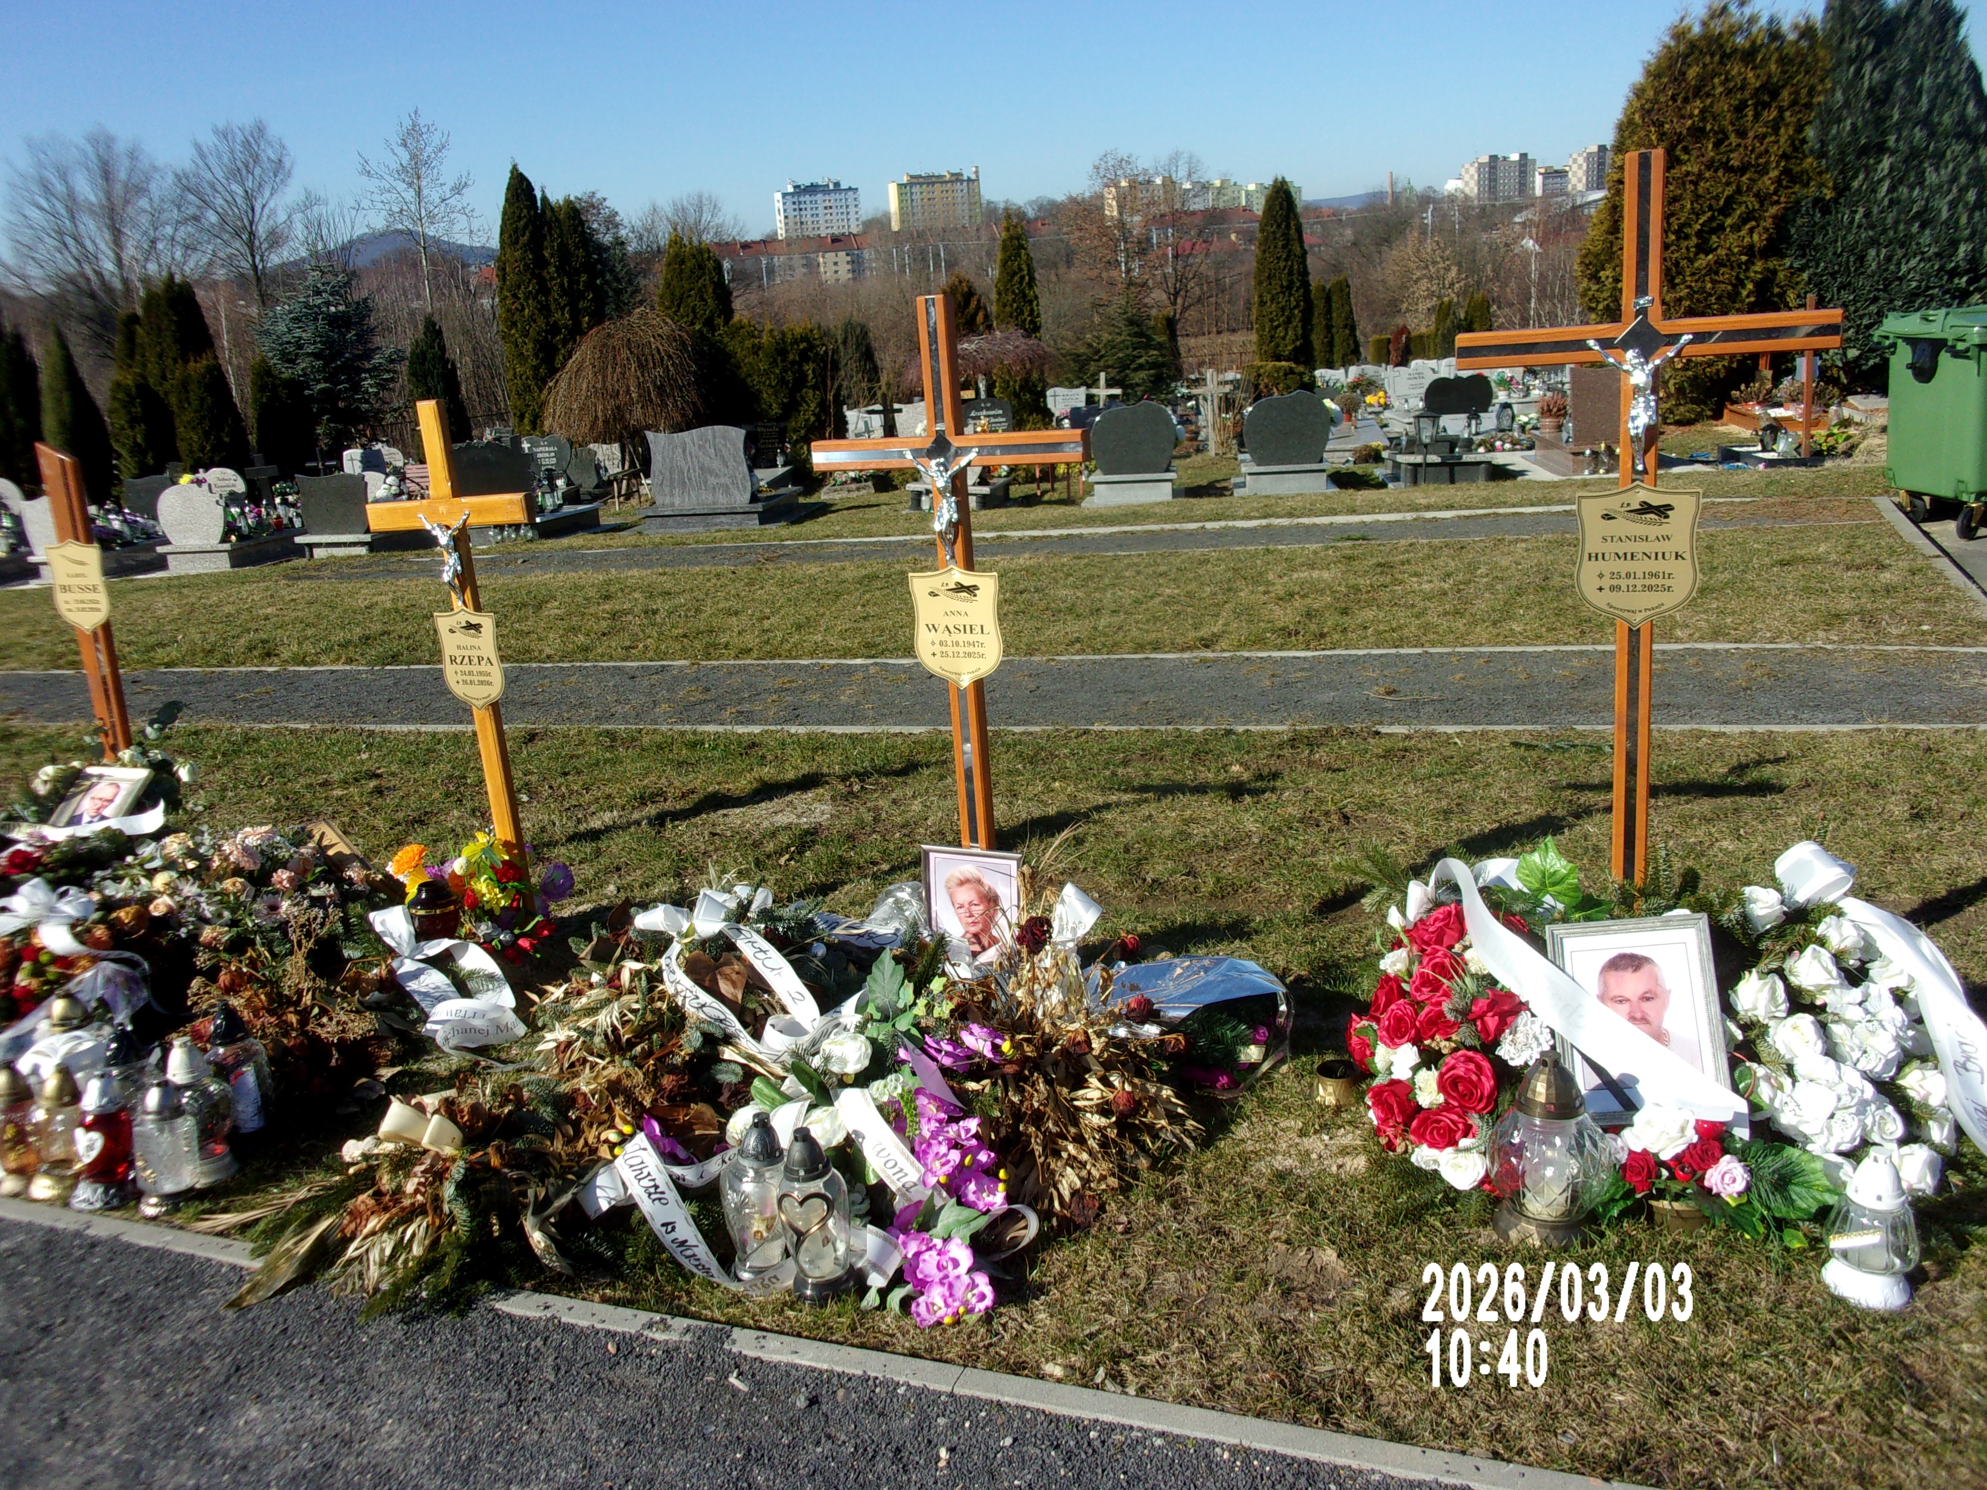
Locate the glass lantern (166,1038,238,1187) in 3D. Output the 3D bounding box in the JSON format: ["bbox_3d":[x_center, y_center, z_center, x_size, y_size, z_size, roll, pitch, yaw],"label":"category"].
[{"bbox_3d":[-1.649,0.742,3.301,0.140,0.286,0.140,-12,16,-28],"label":"glass lantern"}]

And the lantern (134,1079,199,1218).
[{"bbox_3d":[-1.602,0.770,3.080,0.122,0.250,0.122,-3,11,-32],"label":"lantern"}]

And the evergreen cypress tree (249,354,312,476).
[{"bbox_3d":[-10.697,-4.680,24.280,0.961,2.373,0.961,-10,15,-22],"label":"evergreen cypress tree"}]

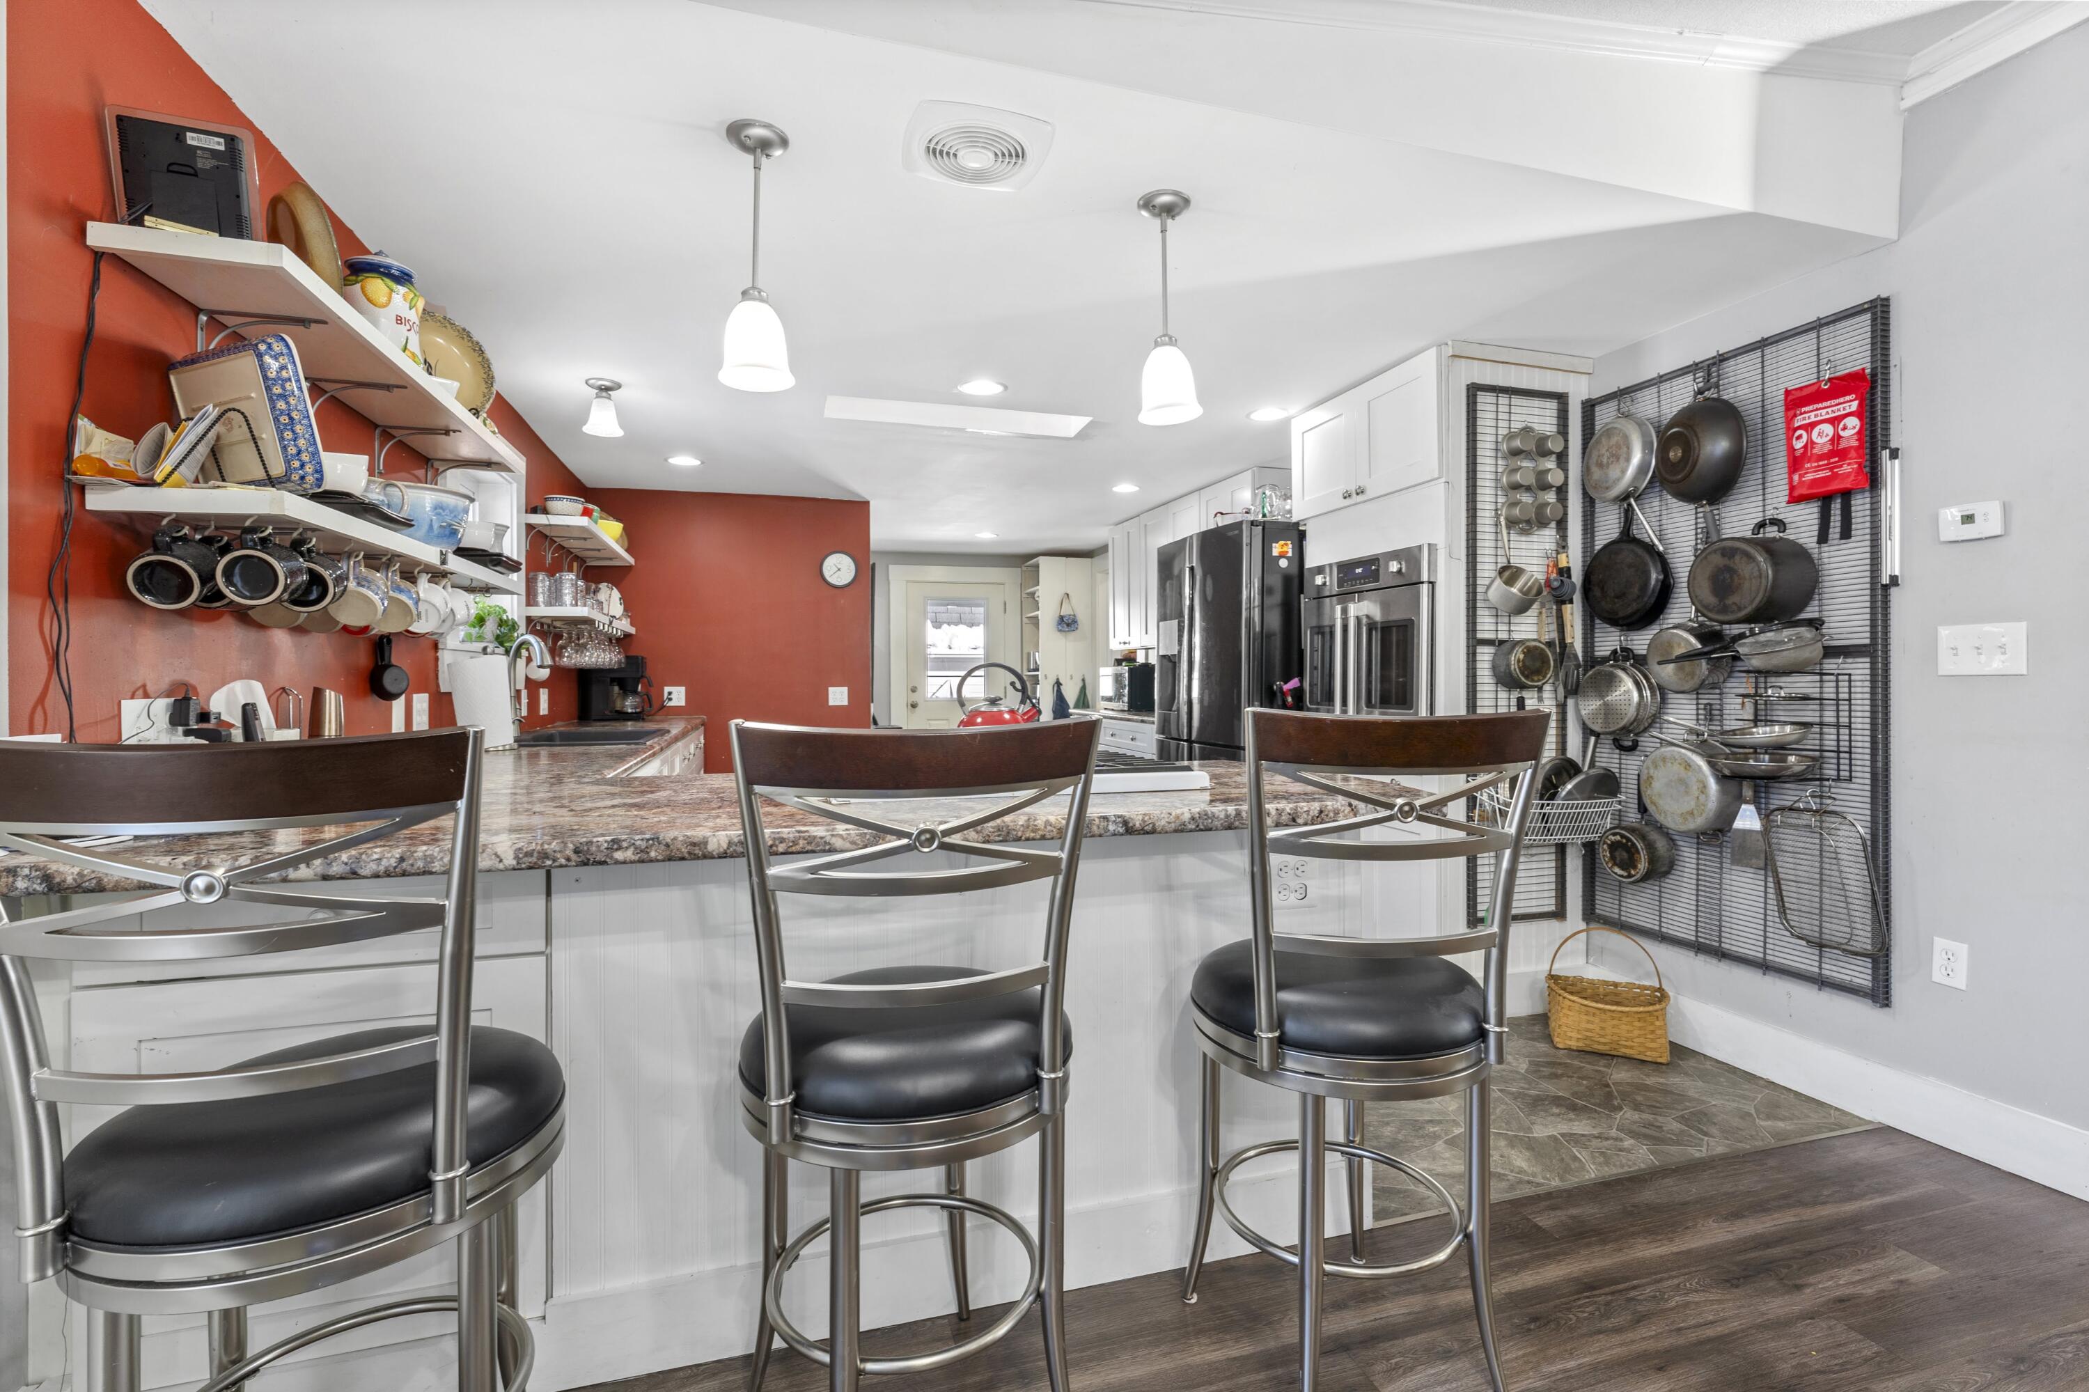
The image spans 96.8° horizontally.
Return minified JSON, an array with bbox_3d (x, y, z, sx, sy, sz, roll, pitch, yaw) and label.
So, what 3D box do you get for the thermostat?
[{"bbox_3d":[2.191,-0.414,2.191,0.033,0.078,0.114,0,1,-16],"label":"thermostat"}]

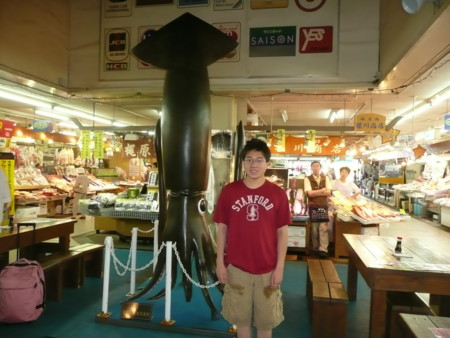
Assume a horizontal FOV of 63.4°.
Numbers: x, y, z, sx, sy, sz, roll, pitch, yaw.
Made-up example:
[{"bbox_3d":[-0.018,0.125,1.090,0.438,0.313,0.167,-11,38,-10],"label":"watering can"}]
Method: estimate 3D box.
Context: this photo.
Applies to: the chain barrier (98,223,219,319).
[{"bbox_3d":[-0.455,1.050,3.964,1.330,0.770,1.220,2,0,12],"label":"chain barrier"}]

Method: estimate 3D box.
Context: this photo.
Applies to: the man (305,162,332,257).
[{"bbox_3d":[1.638,0.710,6.382,0.480,1.660,0.330,2,0,12],"label":"man"}]

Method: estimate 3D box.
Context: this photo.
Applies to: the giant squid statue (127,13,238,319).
[{"bbox_3d":[-0.410,-0.134,3.969,1.270,3.150,0.970,2,0,13],"label":"giant squid statue"}]

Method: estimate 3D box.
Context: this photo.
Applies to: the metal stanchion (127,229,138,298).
[{"bbox_3d":[-1.035,1.041,4.100,0.120,0.745,0.120,2,0,12],"label":"metal stanchion"}]

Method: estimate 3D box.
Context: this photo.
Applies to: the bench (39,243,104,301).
[{"bbox_3d":[-1.876,1.235,4.234,0.290,0.430,1.300,2,0,12],"label":"bench"}]

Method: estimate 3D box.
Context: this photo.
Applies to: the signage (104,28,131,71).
[{"bbox_3d":[-1.884,-2.100,6.400,0.485,0.755,0.030,2,0,12],"label":"signage"}]

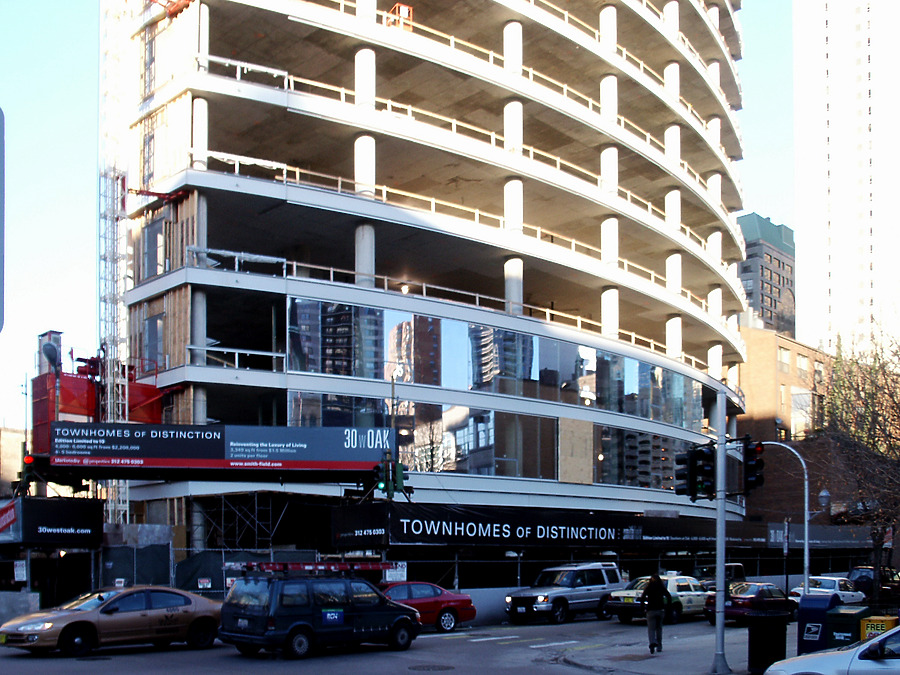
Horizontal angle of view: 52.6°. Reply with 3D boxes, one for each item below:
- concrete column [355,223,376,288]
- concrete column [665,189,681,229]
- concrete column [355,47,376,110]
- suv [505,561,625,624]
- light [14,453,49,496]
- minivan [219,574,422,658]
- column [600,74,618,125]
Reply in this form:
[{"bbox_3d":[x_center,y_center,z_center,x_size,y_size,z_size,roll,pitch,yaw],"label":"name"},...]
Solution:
[{"bbox_3d":[-3.222,-2.898,34.700,0.770,2.950,0.770,0,-9,0],"label":"concrete column"},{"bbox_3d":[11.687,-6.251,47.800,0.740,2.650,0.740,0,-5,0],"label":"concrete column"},{"bbox_3d":[-3.529,-10.690,38.000,0.860,2.950,0.860,0,-13,0],"label":"concrete column"},{"bbox_3d":[4.100,9.040,32.300,1.890,1.950,4.700,-11,-17,39],"label":"suv"},{"bbox_3d":[-12.078,3.916,26.200,0.500,1.100,0.420,3,-6,-33],"label":"light"},{"bbox_3d":[-2.789,6.297,20.800,1.820,1.720,4.500,-11,-15,43],"label":"minivan"},{"bbox_3d":[7.607,-11.065,43.400,0.790,2.950,0.790,0,-9,0],"label":"column"}]

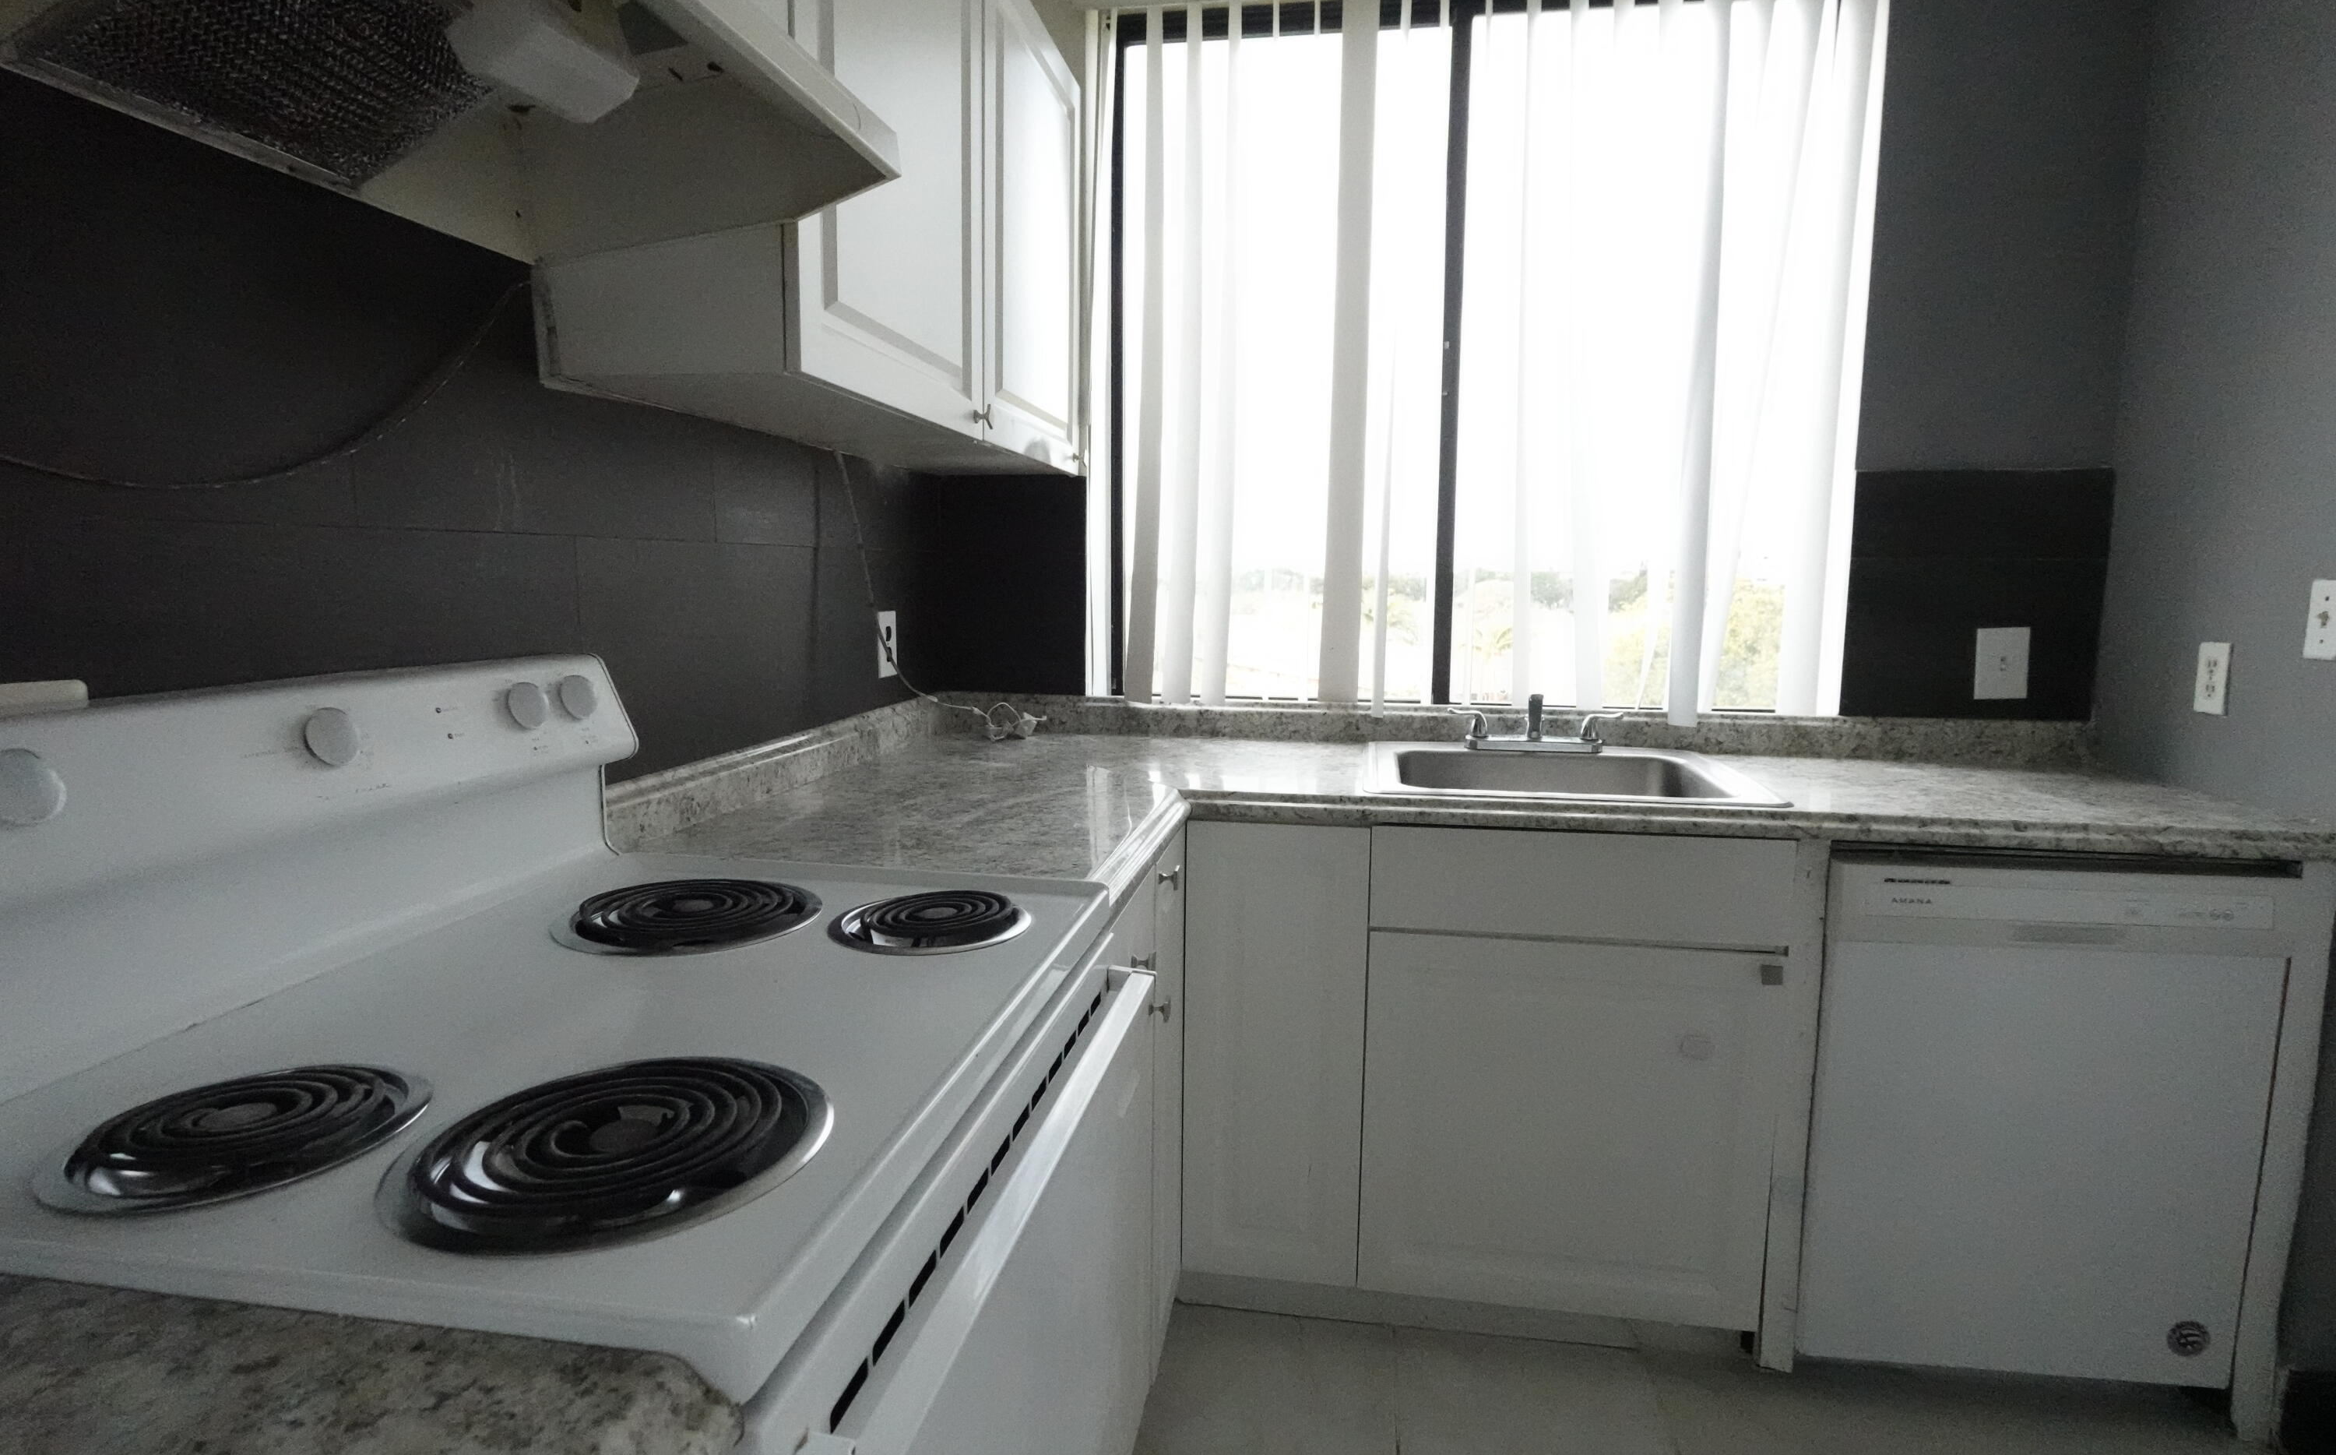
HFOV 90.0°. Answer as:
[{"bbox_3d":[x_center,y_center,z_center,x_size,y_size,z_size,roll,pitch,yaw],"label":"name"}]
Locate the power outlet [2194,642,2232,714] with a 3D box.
[{"bbox_3d":[1.706,-0.080,1.915,0.012,0.116,0.069,1,8,9],"label":"power outlet"}]

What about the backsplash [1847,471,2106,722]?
[{"bbox_3d":[1.532,-0.248,2.216,0.448,0.468,0.020,1,8,9],"label":"backsplash"}]

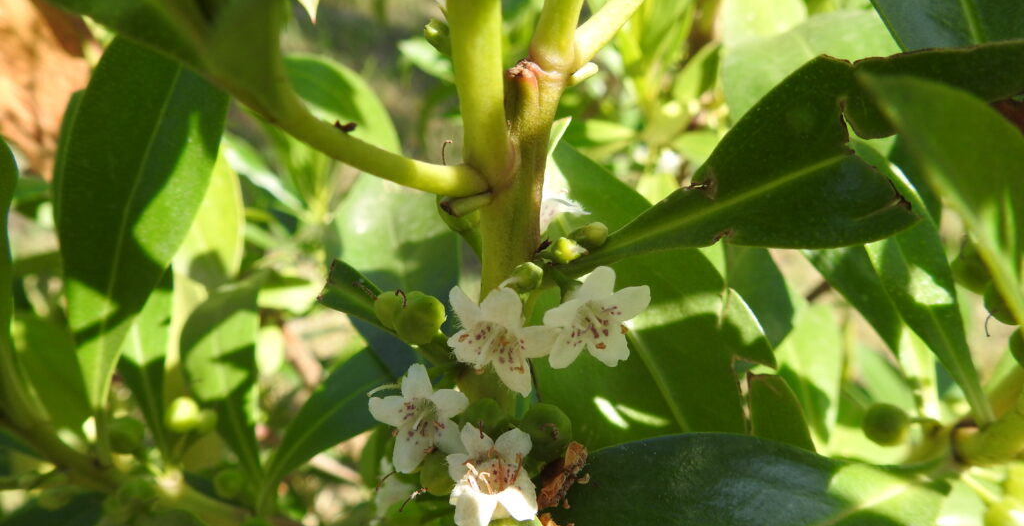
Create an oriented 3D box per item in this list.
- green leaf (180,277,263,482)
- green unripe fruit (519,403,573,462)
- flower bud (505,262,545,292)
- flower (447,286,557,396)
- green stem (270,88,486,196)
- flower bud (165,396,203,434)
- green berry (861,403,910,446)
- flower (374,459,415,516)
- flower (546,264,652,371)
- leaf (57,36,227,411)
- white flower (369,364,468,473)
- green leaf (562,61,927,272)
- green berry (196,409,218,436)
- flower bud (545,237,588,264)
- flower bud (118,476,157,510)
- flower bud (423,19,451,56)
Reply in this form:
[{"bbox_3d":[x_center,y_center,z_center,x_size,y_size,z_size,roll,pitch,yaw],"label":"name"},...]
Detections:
[{"bbox_3d":[-0.079,0.032,0.225,0.022,0.056,0.015,-12,0,-7],"label":"green leaf"},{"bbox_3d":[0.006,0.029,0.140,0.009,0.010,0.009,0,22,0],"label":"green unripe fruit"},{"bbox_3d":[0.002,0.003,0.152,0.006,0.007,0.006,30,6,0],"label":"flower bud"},{"bbox_3d":[-0.002,0.014,0.151,0.019,0.019,0.011,2,9,8],"label":"flower"},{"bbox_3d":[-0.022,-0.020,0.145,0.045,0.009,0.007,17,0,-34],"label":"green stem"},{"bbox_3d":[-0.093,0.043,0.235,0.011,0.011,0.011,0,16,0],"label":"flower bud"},{"bbox_3d":[0.072,0.031,0.160,0.009,0.008,0.009,0,22,0],"label":"green berry"},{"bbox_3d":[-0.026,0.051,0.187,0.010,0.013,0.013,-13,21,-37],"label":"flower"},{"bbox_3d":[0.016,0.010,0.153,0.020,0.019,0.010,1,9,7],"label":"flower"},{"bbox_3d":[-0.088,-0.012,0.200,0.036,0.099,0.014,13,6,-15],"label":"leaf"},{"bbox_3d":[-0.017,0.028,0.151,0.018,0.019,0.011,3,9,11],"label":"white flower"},{"bbox_3d":[0.040,-0.015,0.153,0.064,0.036,0.014,-21,-12,-6],"label":"green leaf"},{"bbox_3d":[-0.087,0.045,0.235,0.007,0.007,0.007,0,22,0],"label":"green berry"},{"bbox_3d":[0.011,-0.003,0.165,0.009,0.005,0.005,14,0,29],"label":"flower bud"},{"bbox_3d":[-0.073,0.045,0.160,0.008,0.007,0.007,0,24,0],"label":"flower bud"},{"bbox_3d":[-0.015,-0.046,0.168,0.006,0.008,0.006,-24,6,0],"label":"flower bud"}]

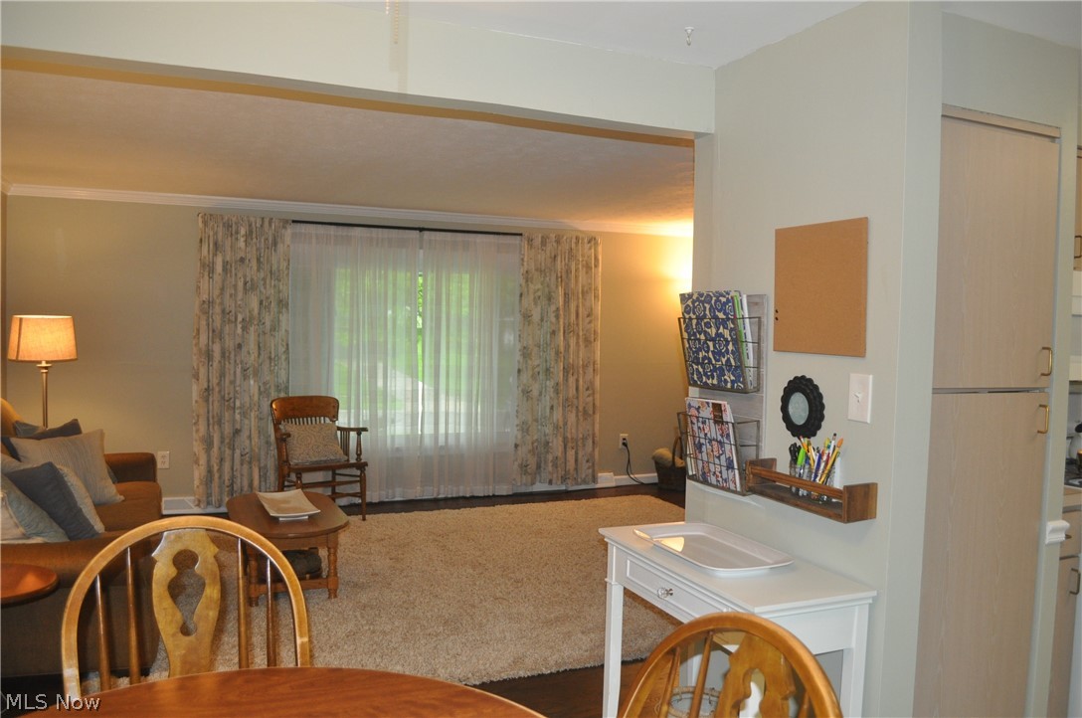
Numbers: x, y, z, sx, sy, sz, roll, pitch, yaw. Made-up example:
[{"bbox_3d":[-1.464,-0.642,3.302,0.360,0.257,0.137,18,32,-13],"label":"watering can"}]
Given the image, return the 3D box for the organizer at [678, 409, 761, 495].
[{"bbox_3d":[0.576,0.304,2.654,0.108,0.235,0.310,0,3,-23],"label":"organizer"}]

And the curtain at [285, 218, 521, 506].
[{"bbox_3d":[-1.044,0.041,6.481,1.911,2.162,0.100,0,3,-24],"label":"curtain"}]

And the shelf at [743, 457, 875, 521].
[{"bbox_3d":[0.758,0.366,2.298,0.107,0.093,0.397,0,3,-24],"label":"shelf"}]

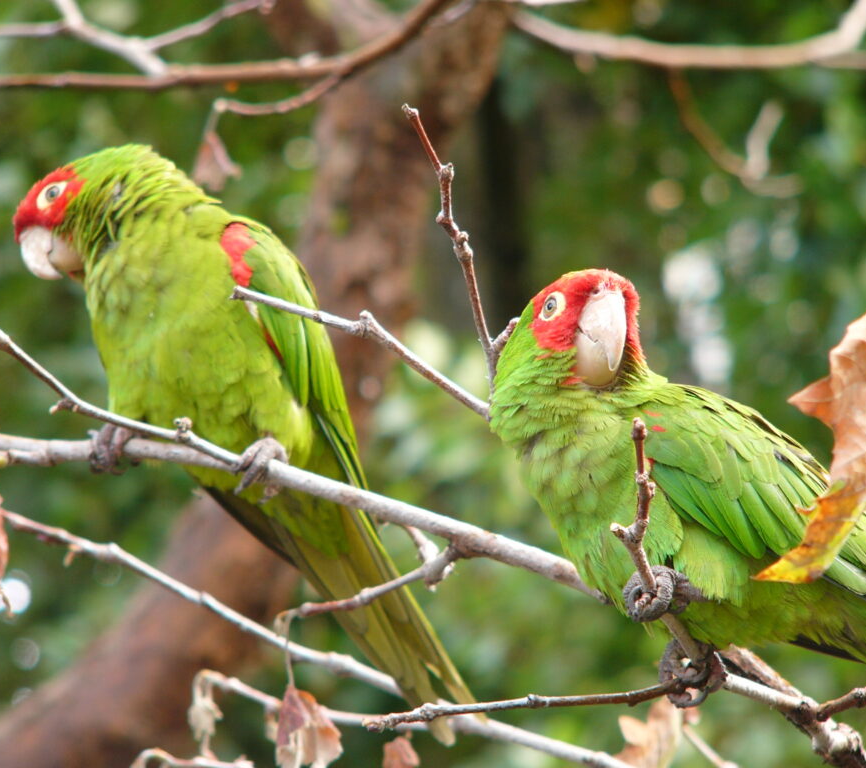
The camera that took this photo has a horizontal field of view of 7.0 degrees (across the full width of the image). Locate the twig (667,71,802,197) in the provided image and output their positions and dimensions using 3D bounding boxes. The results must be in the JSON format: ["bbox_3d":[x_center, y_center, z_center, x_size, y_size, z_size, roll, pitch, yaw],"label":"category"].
[{"bbox_3d":[0.149,-0.123,3.500,0.066,0.062,0.030,0,-5,0],"label":"twig"}]

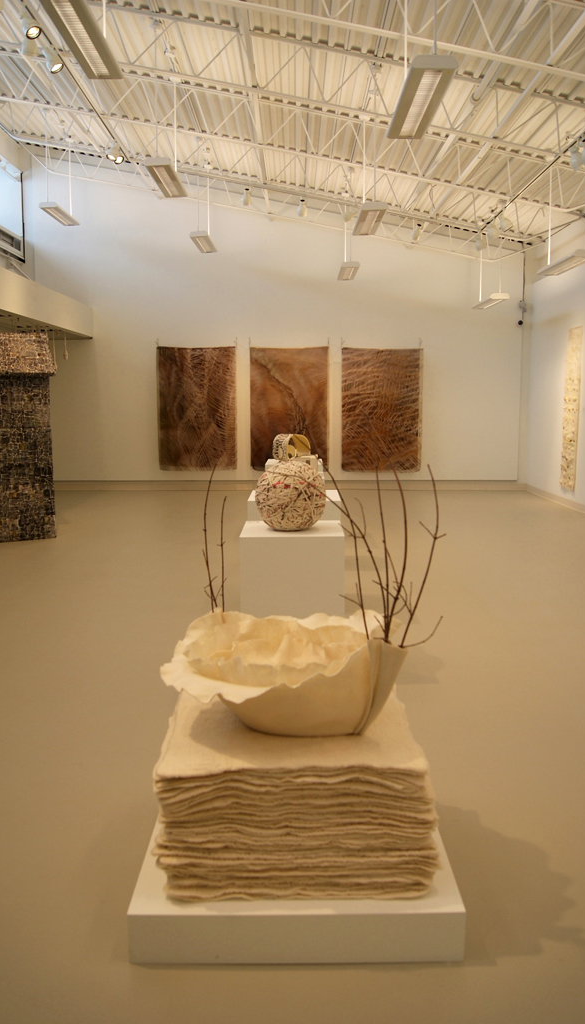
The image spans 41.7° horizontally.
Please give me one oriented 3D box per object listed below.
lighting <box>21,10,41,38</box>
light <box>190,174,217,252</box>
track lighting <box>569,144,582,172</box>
[{"bbox_3d":[-2.125,-3.968,6.253,0.170,0.210,0.145,8,11,43],"label":"lighting"},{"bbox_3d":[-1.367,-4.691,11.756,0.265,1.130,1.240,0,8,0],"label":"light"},{"bbox_3d":[2.591,-3.254,7.031,0.115,0.230,0.150,5,9,30],"label":"track lighting"}]

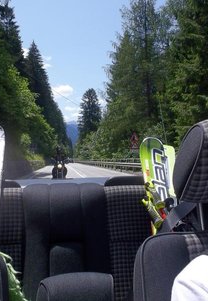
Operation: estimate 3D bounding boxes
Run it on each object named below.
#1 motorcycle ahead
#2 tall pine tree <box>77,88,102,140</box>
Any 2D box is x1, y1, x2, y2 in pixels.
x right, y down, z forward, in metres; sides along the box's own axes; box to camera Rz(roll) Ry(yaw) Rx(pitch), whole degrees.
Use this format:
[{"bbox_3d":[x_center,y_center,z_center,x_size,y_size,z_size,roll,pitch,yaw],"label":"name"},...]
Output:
[{"bbox_3d":[-1.880,0.970,14.800,0.850,1.200,2.200,0,-1,-8],"label":"motorcycle ahead"},{"bbox_3d":[-4.200,-7.200,98.000,7.800,22.500,7.800,0,-1,-8],"label":"tall pine tree"}]

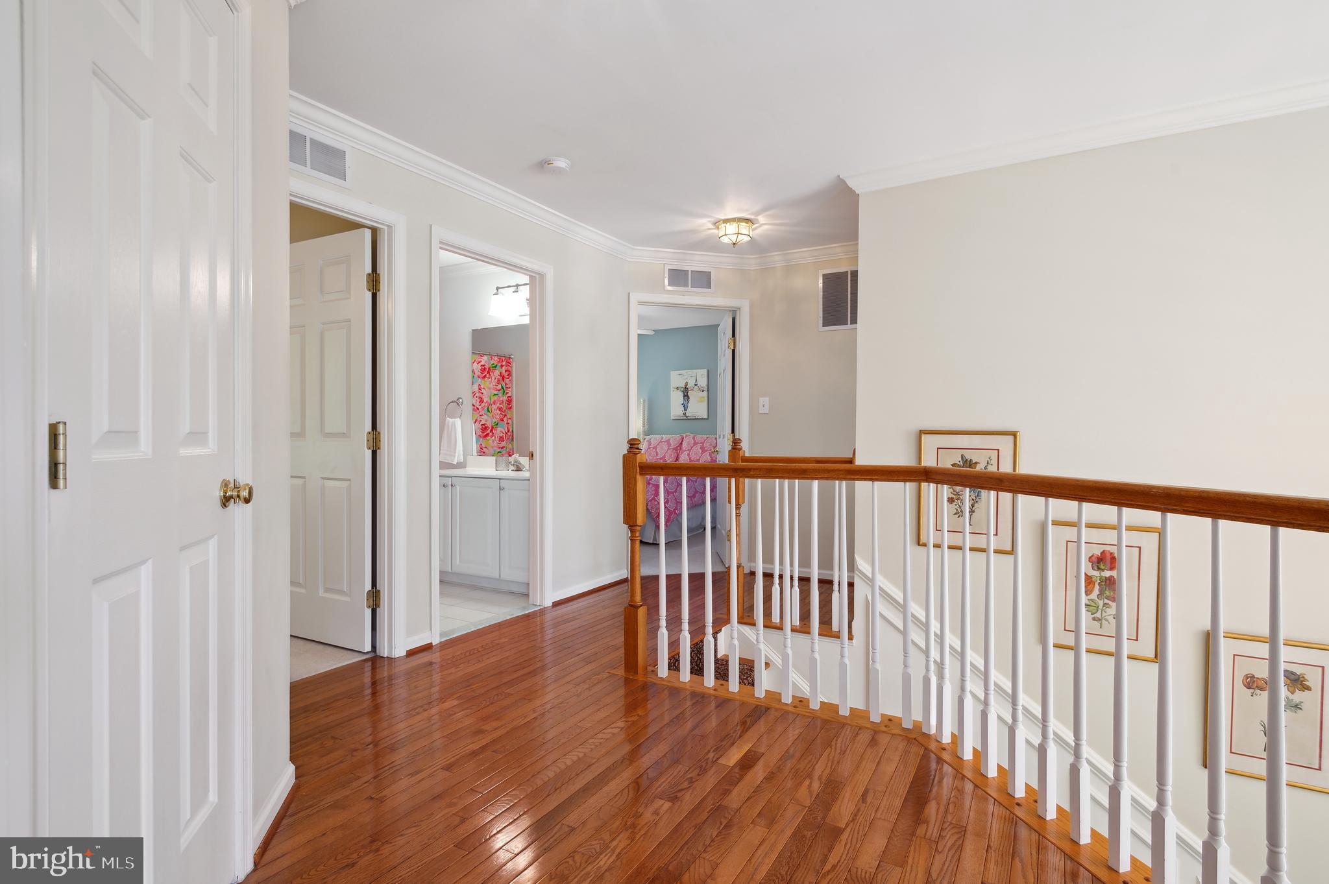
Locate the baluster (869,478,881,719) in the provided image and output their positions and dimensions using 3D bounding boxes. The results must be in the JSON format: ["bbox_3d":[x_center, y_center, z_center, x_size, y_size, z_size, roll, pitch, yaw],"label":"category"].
[{"bbox_3d":[0.774,0.586,2.565,0.032,0.868,0.032,0,0,30],"label":"baluster"}]

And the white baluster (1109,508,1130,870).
[{"bbox_3d":[1.090,0.586,1.678,0.032,0.868,0.032,0,0,-13],"label":"white baluster"}]

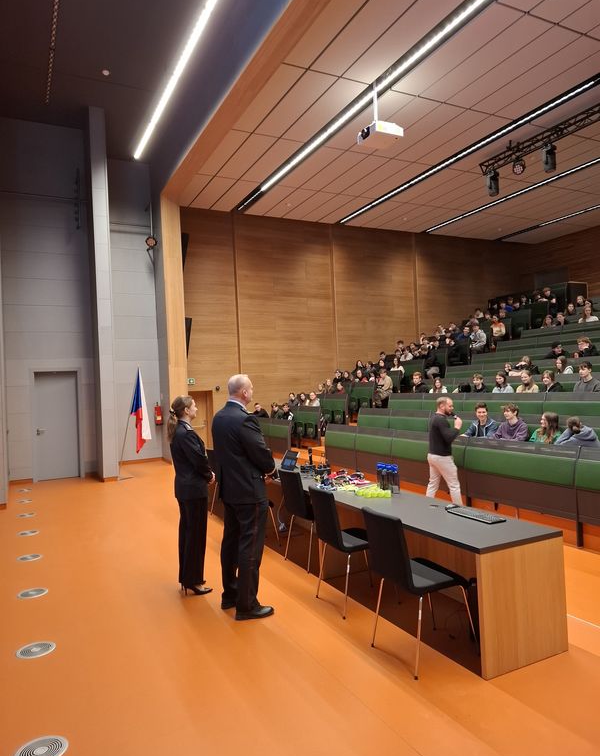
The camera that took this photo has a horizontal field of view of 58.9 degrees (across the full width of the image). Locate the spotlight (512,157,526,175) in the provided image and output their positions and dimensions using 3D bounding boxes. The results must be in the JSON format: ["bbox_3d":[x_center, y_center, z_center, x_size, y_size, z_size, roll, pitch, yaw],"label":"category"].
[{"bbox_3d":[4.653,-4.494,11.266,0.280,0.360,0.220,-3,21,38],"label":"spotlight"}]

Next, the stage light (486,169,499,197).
[{"bbox_3d":[4.302,-4.392,11.941,0.270,0.580,0.290,-2,-1,-28],"label":"stage light"}]

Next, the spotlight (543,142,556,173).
[{"bbox_3d":[4.995,-4.396,10.620,0.270,0.580,0.290,-2,-1,-28],"label":"spotlight"}]

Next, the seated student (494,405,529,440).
[{"bbox_3d":[2.900,0.970,7.300,0.740,1.220,0.520,-1,-2,-33],"label":"seated student"}]

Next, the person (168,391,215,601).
[{"bbox_3d":[-0.972,0.999,4.637,0.310,1.700,0.440,-2,-1,-28],"label":"person"}]

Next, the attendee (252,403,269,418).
[{"bbox_3d":[-1.050,1.270,14.200,0.740,1.200,0.520,-1,-2,-40],"label":"attendee"}]

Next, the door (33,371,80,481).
[{"bbox_3d":[-5.107,1.006,11.203,0.820,2.240,0.100,-2,-1,-28],"label":"door"}]

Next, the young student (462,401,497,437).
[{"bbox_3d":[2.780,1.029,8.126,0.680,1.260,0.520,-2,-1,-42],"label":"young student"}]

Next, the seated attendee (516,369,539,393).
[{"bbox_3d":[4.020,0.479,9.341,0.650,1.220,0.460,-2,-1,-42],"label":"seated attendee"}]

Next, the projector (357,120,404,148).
[{"bbox_3d":[1.381,-4.146,9.091,0.545,0.170,0.520,-2,-1,-28],"label":"projector"}]

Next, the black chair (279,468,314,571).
[{"bbox_3d":[0.167,1.362,5.248,0.560,0.890,0.470,-2,-1,-28],"label":"black chair"}]

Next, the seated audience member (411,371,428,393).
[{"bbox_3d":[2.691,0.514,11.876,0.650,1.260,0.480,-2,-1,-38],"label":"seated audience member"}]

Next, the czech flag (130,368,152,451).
[{"bbox_3d":[-3.271,0.671,10.968,0.460,1.720,0.200,-2,-1,-28],"label":"czech flag"}]

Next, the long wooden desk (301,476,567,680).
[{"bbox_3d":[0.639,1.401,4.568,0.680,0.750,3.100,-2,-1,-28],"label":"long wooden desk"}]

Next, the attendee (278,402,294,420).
[{"bbox_3d":[-0.330,1.220,13.100,0.740,1.200,0.520,-1,-2,-40],"label":"attendee"}]

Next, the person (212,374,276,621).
[{"bbox_3d":[-0.425,0.885,4.080,0.420,1.810,0.550,-1,-2,-32],"label":"person"}]

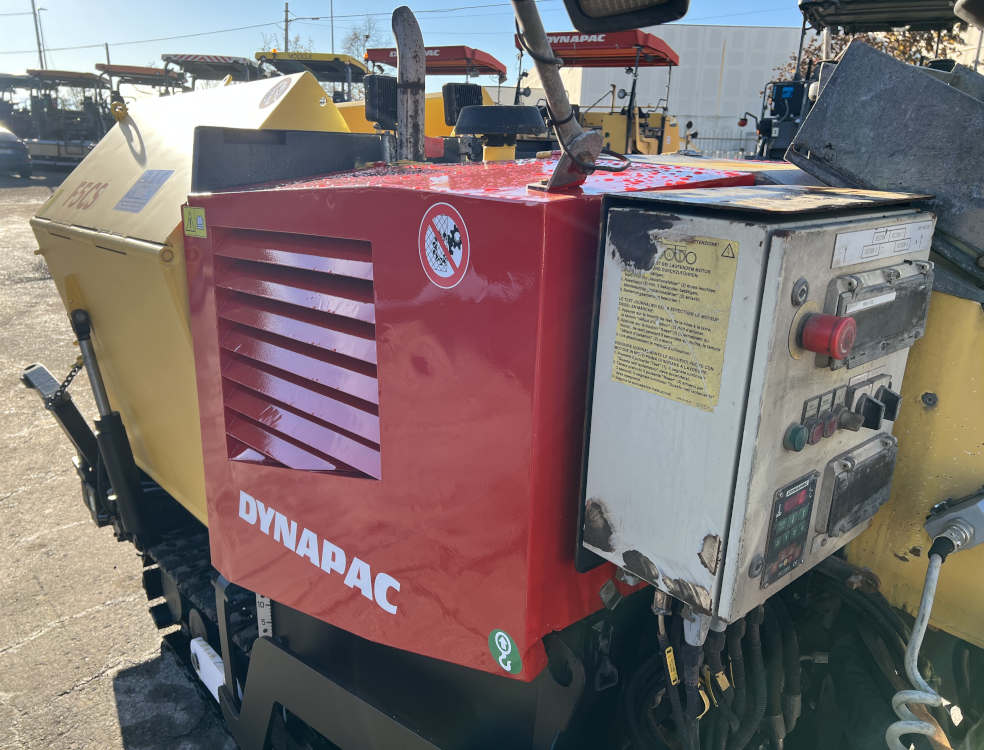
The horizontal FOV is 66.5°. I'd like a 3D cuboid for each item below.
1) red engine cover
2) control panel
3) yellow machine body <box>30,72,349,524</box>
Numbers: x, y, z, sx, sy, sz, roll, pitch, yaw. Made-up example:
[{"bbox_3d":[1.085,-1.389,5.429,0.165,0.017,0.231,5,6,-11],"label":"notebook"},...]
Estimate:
[{"bbox_3d":[-0.124,0.051,1.374,0.440,0.840,1.005,-13,21,-40],"label":"red engine cover"},{"bbox_3d":[0.314,0.009,0.883,0.350,0.425,0.221,-12,20,-38],"label":"control panel"},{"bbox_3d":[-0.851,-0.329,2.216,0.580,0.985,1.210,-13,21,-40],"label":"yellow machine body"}]

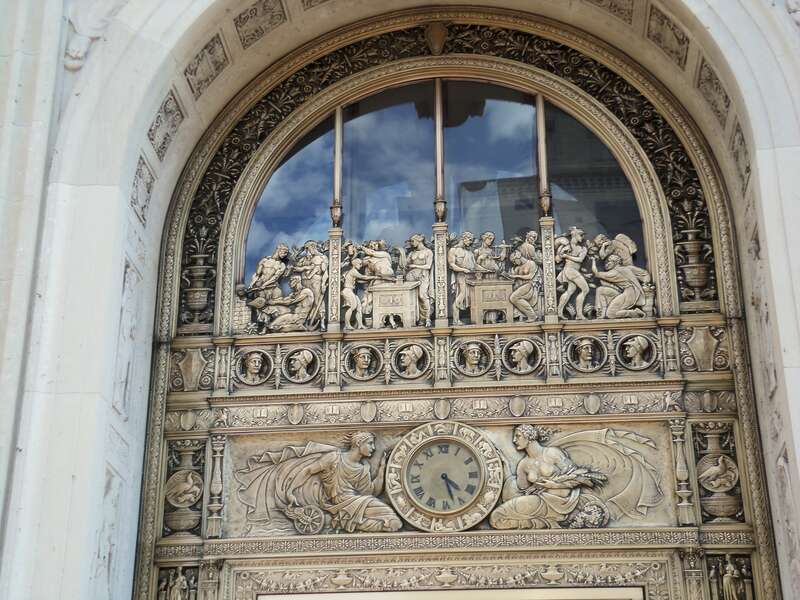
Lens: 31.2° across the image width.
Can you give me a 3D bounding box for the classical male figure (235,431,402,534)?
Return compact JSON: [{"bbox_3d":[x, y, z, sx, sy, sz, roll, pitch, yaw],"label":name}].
[{"bbox_3d":[-0.610,1.389,10.913,1.277,0.796,0.180,-2,-26,5],"label":"classical male figure"}]

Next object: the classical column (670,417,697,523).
[{"bbox_3d":[2.114,1.276,10.695,0.164,0.841,0.160,-2,-26,5],"label":"classical column"}]

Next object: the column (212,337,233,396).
[{"bbox_3d":[-1.412,0.528,11.409,0.148,0.507,0.080,-2,-26,5],"label":"column"}]

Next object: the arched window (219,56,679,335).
[{"bbox_3d":[0.365,-0.915,12.007,3.771,2.566,0.280,-2,-26,5],"label":"arched window"}]

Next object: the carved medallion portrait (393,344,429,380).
[{"bbox_3d":[0.090,0.485,11.297,0.298,0.309,0.090,-2,-26,5],"label":"carved medallion portrait"}]

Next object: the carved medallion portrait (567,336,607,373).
[{"bbox_3d":[1.649,0.480,12.667,0.350,0.350,0.090,-2,-28,4],"label":"carved medallion portrait"}]

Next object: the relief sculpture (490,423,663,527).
[{"bbox_3d":[1.310,1.324,10.753,1.295,0.783,0.180,-2,-26,5],"label":"relief sculpture"}]

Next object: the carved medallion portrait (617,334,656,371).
[{"bbox_3d":[2.085,0.461,12.634,0.350,0.350,0.090,-2,-28,4],"label":"carved medallion portrait"}]

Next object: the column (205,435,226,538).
[{"bbox_3d":[-1.596,1.604,12.389,0.180,0.950,0.150,-2,-28,4],"label":"column"}]

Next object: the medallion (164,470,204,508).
[{"bbox_3d":[-1.662,1.463,11.061,0.302,0.295,0.080,-2,-26,5],"label":"medallion"}]

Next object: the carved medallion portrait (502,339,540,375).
[{"bbox_3d":[0.952,0.443,11.231,0.293,0.290,0.090,-2,-26,5],"label":"carved medallion portrait"}]

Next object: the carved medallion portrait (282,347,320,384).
[{"bbox_3d":[-0.884,0.585,12.863,0.350,0.350,0.090,-2,-28,4],"label":"carved medallion portrait"}]

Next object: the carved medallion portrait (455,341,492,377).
[{"bbox_3d":[0.653,0.519,12.745,0.350,0.350,0.090,-2,-28,4],"label":"carved medallion portrait"}]

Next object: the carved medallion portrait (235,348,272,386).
[{"bbox_3d":[-1.318,0.605,12.895,0.350,0.350,0.090,-2,-28,4],"label":"carved medallion portrait"}]

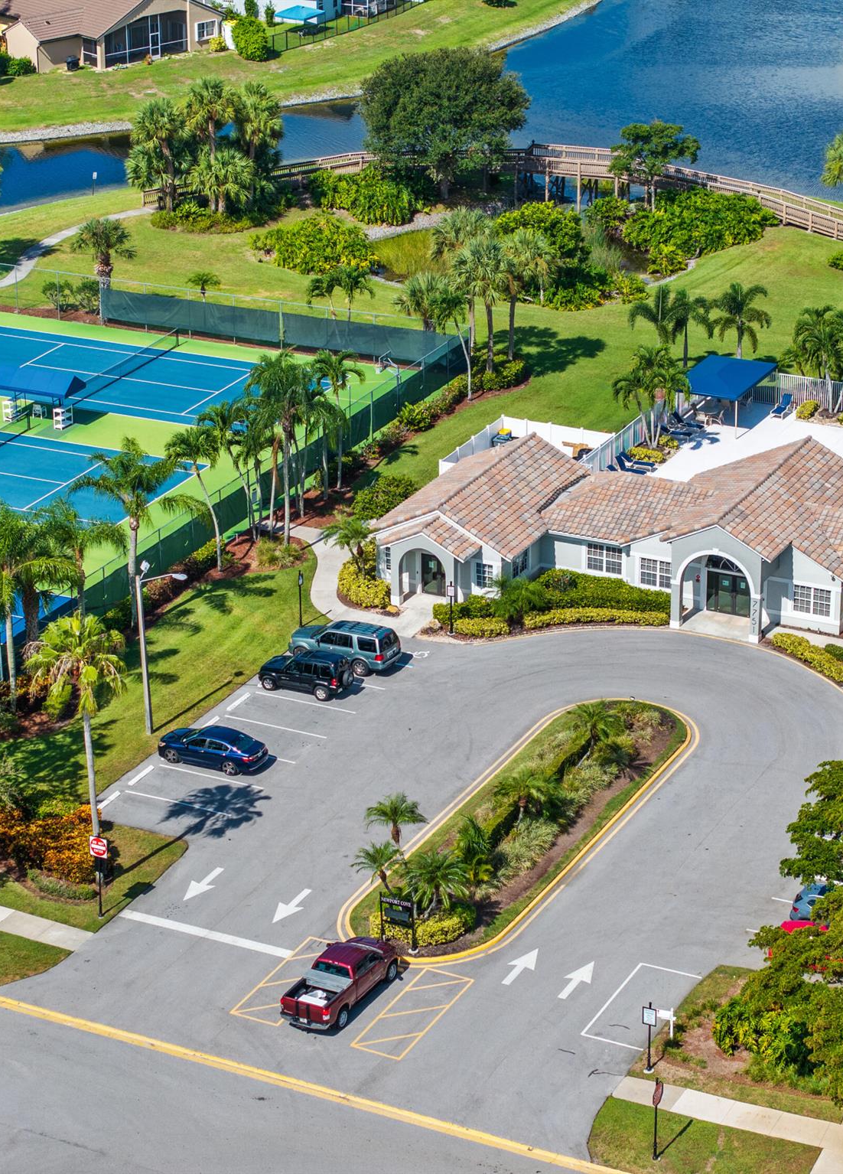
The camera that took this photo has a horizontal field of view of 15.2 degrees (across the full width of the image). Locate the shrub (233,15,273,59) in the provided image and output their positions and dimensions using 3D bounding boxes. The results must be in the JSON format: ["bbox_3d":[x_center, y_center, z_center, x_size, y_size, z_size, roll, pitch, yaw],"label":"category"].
[{"bbox_3d":[-13.757,-44.586,256.715,2.922,3.560,2.922,-1,22,0],"label":"shrub"}]

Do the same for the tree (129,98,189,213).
[{"bbox_3d":[-17.545,-28.797,213.163,4.000,7.800,4.000,-3,22,-4],"label":"tree"}]

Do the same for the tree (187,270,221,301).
[{"bbox_3d":[-13.007,-17.218,190.337,2.050,3.640,2.050,10,25,24],"label":"tree"}]

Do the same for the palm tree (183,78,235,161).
[{"bbox_3d":[-14.011,-29.500,212.395,3.956,9.573,3.956,-1,22,0],"label":"palm tree"}]

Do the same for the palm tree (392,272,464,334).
[{"bbox_3d":[0.272,-15.944,184.819,3.962,5.148,3.962,-1,22,0],"label":"palm tree"}]

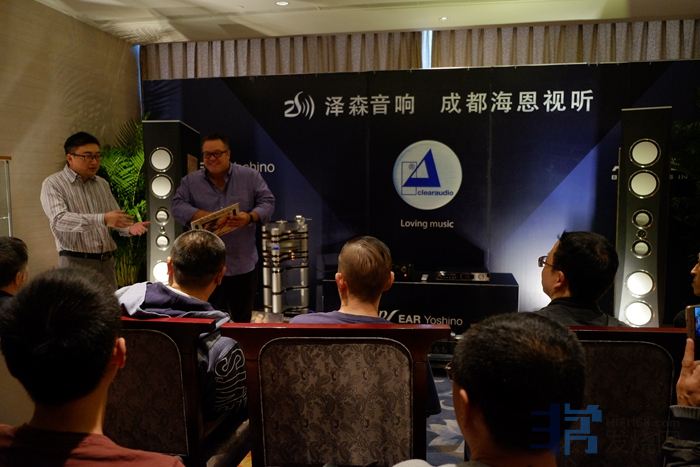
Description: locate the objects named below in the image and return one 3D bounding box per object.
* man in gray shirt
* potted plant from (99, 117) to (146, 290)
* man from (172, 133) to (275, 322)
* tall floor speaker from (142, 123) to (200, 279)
[{"bbox_3d":[-1.510,0.294,3.248,0.540,1.730,0.500,4,5,43],"label":"man in gray shirt"},{"bbox_3d":[-1.930,0.038,4.834,0.700,2.020,0.700,0,4,0],"label":"potted plant"},{"bbox_3d":[-0.785,0.272,3.427,0.620,1.750,0.430,0,4,2],"label":"man"},{"bbox_3d":[-1.530,0.061,4.796,0.370,1.980,0.480,1,4,8],"label":"tall floor speaker"}]

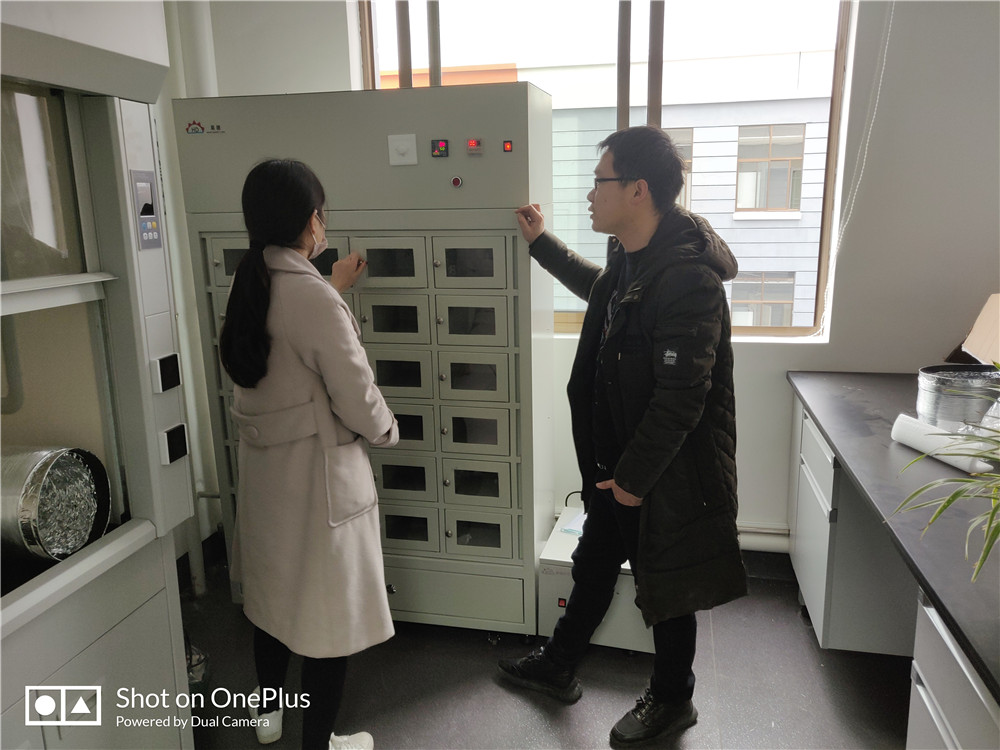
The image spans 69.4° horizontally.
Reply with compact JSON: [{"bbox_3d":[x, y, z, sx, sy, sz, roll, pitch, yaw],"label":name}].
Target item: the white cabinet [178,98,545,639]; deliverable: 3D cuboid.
[{"bbox_3d":[-0.413,-0.035,2.607,1.153,1.800,0.450,2,14,12],"label":"white cabinet"}]

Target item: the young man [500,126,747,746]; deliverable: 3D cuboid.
[{"bbox_3d":[0.347,0.189,2.055,0.670,1.690,0.550,-4,14,-9],"label":"young man"}]

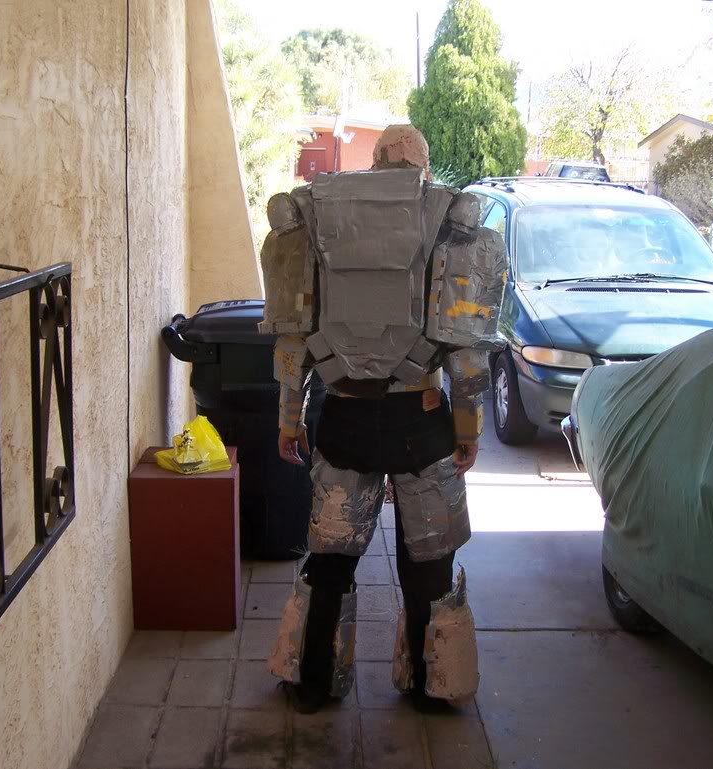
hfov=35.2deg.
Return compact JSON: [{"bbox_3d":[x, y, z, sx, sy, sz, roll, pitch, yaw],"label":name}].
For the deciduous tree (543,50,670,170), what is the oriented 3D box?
[{"bbox_3d":[7.355,-7.513,33.199,4.100,5.200,4.100,0,10,0],"label":"deciduous tree"}]

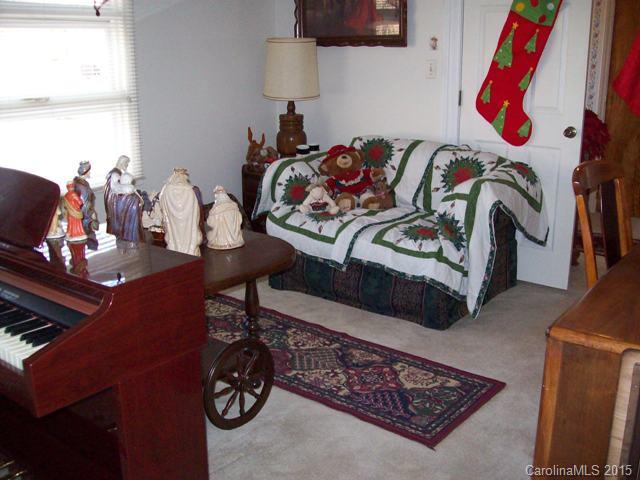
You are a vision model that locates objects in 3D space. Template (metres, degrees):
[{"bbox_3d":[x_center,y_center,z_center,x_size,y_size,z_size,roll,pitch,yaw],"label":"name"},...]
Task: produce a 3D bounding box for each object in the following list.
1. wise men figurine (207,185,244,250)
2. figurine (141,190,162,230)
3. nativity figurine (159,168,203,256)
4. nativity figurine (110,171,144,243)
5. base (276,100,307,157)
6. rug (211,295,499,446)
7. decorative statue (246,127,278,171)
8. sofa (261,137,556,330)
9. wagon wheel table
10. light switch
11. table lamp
[{"bbox_3d":[-0.331,-0.083,2.348,0.126,0.207,0.122,-3,15,-10],"label":"wise men figurine"},{"bbox_3d":[-0.666,-0.123,2.637,0.090,0.139,0.085,-3,15,-10],"label":"figurine"},{"bbox_3d":[-0.468,-0.094,2.231,0.130,0.292,0.120,-2,15,-5],"label":"nativity figurine"},{"bbox_3d":[-0.705,-0.149,2.413,0.120,0.306,0.110,1,15,5],"label":"nativity figurine"},{"bbox_3d":[-0.187,-0.725,4.361,0.200,0.375,0.200,0,15,2],"label":"base"},{"bbox_3d":[-0.223,0.495,3.196,2.080,0.012,0.615,12,19,37],"label":"rug"},{"bbox_3d":[-0.359,-0.591,4.158,0.200,0.233,0.180,2,15,10],"label":"decorative statue"},{"bbox_3d":[0.444,-0.127,3.885,1.240,0.850,0.920,11,19,36],"label":"sofa"},{"bbox_3d":[-0.537,0.348,2.460,0.860,0.685,0.680,12,19,37],"label":"wagon wheel table"},{"bbox_3d":[0.690,-1.053,4.112,0.072,0.117,0.013,9,17,30],"label":"light switch"},{"bbox_3d":[-0.185,-0.906,4.312,0.375,0.755,0.375,0,15,2],"label":"table lamp"}]

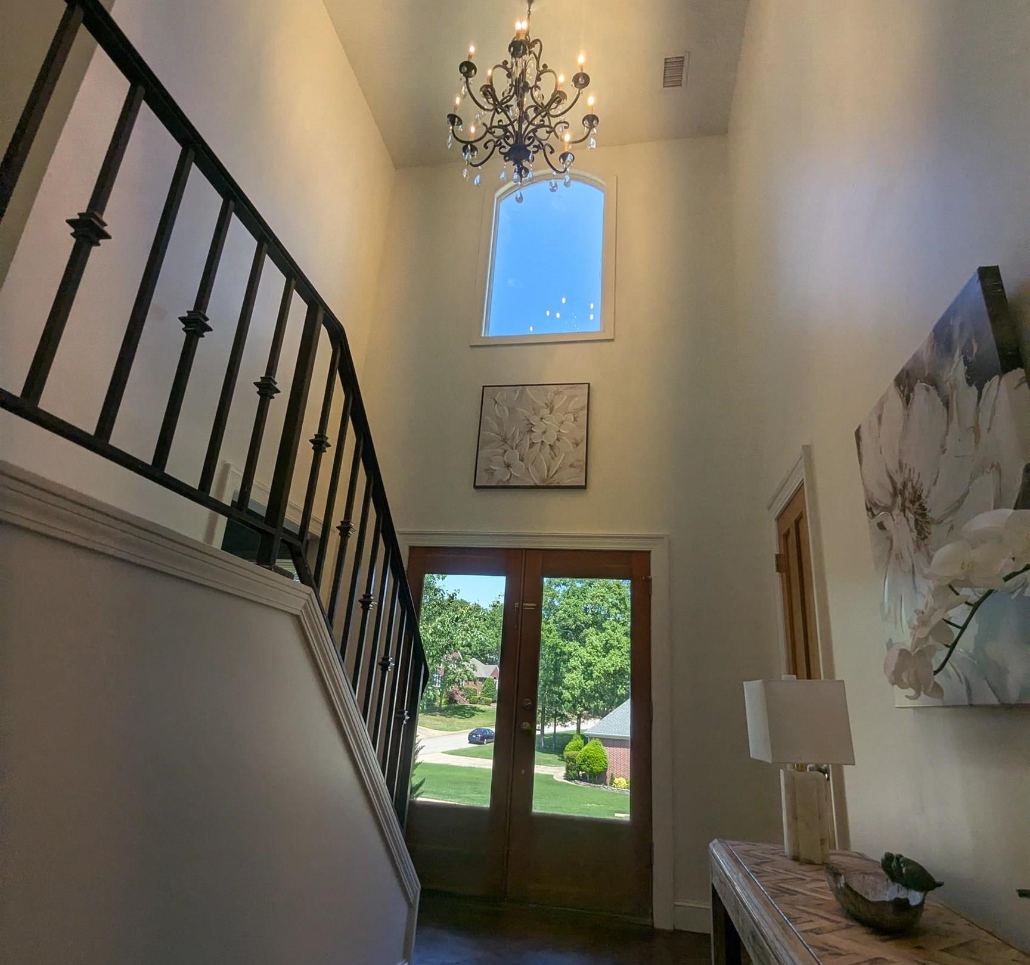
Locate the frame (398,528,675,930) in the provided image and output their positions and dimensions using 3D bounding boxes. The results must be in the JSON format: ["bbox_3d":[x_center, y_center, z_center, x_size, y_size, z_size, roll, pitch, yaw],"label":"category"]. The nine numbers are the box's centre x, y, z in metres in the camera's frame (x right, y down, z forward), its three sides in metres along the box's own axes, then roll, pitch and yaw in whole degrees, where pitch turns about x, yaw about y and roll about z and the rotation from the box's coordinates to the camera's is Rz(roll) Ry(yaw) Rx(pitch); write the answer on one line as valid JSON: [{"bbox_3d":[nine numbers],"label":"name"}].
[{"bbox_3d":[0.007,1.377,3.966,1.880,2.170,0.140,0,-20,11],"label":"frame"}]

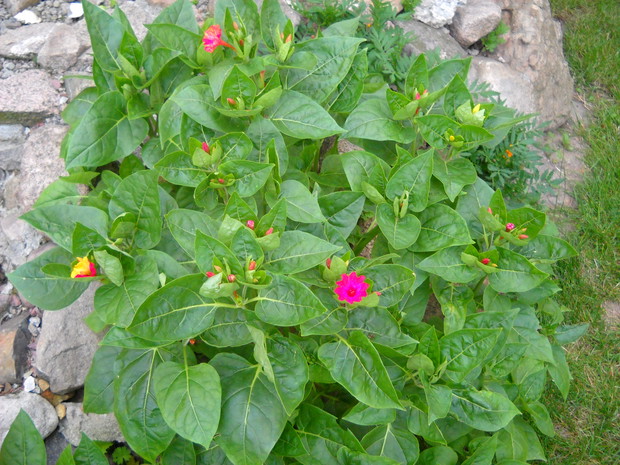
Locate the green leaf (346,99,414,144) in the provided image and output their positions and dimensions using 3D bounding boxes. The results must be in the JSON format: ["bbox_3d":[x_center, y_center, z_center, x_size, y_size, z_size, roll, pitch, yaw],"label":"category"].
[{"bbox_3d":[0.096,-0.152,1.042,0.107,0.025,0.084,-14,65,-1],"label":"green leaf"}]

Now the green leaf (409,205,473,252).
[{"bbox_3d":[0.154,-0.005,0.860,0.080,0.020,0.065,17,64,-1],"label":"green leaf"}]

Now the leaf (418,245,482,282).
[{"bbox_3d":[0.181,0.042,0.943,0.090,0.018,0.059,0,52,9],"label":"leaf"}]

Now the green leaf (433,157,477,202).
[{"bbox_3d":[0.179,-0.066,0.910,0.059,0.022,0.064,1,69,-6],"label":"green leaf"}]

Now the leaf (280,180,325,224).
[{"bbox_3d":[-0.009,-0.036,0.870,0.064,0.018,0.053,28,65,3],"label":"leaf"}]

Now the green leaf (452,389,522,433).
[{"bbox_3d":[0.204,0.209,0.864,0.088,0.020,0.051,17,59,3],"label":"green leaf"}]

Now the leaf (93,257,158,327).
[{"bbox_3d":[-0.210,0.067,0.840,0.067,0.022,0.088,-23,66,-1],"label":"leaf"}]

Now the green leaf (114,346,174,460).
[{"bbox_3d":[-0.195,0.208,0.885,0.081,0.025,0.136,-6,71,5],"label":"green leaf"}]

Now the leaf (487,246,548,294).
[{"bbox_3d":[0.253,0.045,0.890,0.080,0.020,0.060,6,62,-13],"label":"leaf"}]

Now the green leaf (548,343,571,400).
[{"bbox_3d":[0.326,0.181,0.960,0.045,0.018,0.074,4,73,-33],"label":"green leaf"}]

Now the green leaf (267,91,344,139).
[{"bbox_3d":[-0.004,-0.161,1.042,0.119,0.025,0.077,11,62,1],"label":"green leaf"}]

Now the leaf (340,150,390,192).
[{"bbox_3d":[0.073,-0.083,1.017,0.066,0.020,0.110,-27,43,-13],"label":"leaf"}]

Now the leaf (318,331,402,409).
[{"bbox_3d":[0.065,0.167,0.864,0.063,0.030,0.122,-37,72,-21],"label":"leaf"}]

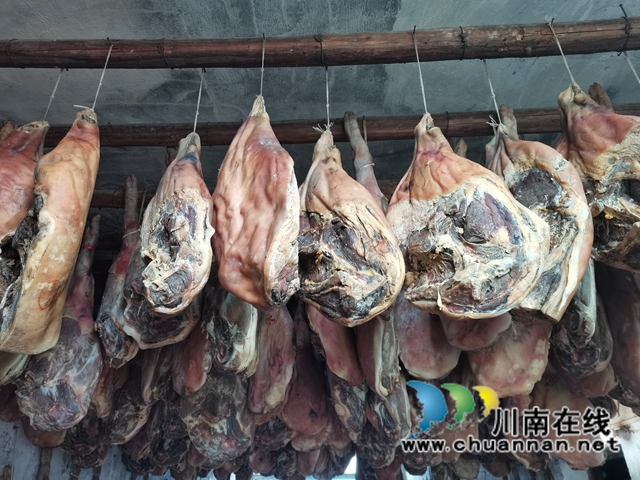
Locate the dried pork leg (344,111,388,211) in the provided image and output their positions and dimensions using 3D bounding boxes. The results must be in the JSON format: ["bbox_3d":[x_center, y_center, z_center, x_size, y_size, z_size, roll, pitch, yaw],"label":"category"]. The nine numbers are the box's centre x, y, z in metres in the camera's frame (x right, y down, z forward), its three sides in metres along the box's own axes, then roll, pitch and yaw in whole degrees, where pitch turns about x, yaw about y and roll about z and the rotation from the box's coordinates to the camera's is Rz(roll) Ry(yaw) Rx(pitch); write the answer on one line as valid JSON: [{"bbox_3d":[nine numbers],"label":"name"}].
[{"bbox_3d":[0.179,-0.113,1.614,0.250,0.840,0.200,8,-33,-30],"label":"dried pork leg"}]

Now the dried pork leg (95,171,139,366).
[{"bbox_3d":[-0.804,0.087,1.989,0.180,0.860,0.230,11,-32,-29],"label":"dried pork leg"}]

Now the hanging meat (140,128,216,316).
[{"bbox_3d":[-0.361,-0.068,1.241,0.200,0.550,0.190,-7,-29,14],"label":"hanging meat"}]

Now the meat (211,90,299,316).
[{"bbox_3d":[-0.156,-0.127,1.204,0.190,0.630,0.260,-10,-30,18],"label":"meat"}]

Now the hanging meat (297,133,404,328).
[{"bbox_3d":[0.069,-0.065,1.225,0.280,0.580,0.200,-10,-29,12],"label":"hanging meat"}]

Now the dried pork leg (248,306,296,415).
[{"bbox_3d":[-0.172,0.261,1.881,0.170,0.800,0.240,-8,-29,13],"label":"dried pork leg"}]

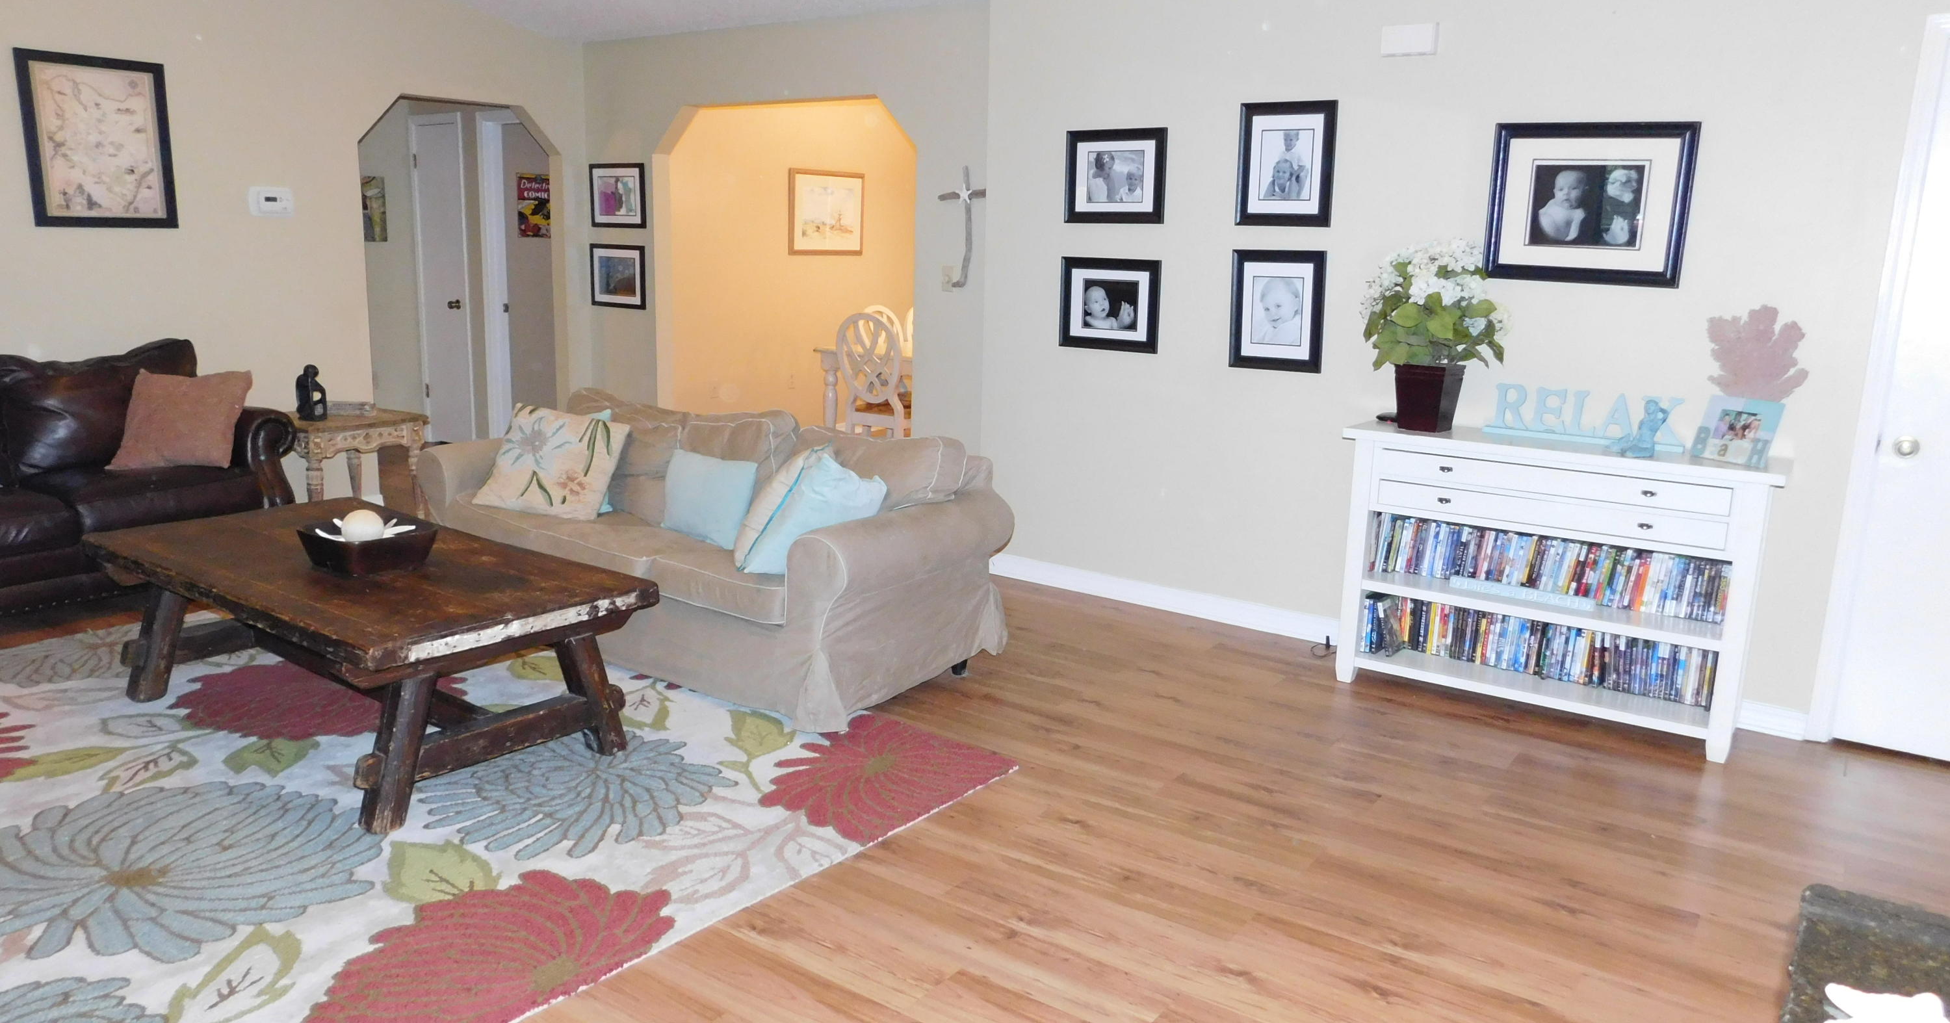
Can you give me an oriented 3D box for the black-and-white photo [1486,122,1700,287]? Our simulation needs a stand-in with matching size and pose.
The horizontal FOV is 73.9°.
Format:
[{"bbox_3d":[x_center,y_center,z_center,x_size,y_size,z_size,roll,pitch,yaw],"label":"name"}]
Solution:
[{"bbox_3d":[1.957,-0.984,4.145,0.596,0.496,0.028,10,15,36],"label":"black-and-white photo"}]

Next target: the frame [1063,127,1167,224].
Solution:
[{"bbox_3d":[0.539,-1.300,5.035,0.446,0.355,0.027,10,14,35],"label":"frame"}]

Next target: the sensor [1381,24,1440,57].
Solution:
[{"bbox_3d":[1.439,-1.570,4.311,0.185,0.100,0.045,10,14,35],"label":"sensor"}]

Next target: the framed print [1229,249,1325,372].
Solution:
[{"bbox_3d":[1.127,-0.746,4.820,0.368,0.436,0.028,10,15,36],"label":"framed print"}]

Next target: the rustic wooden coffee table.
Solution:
[{"bbox_3d":[-1.767,0.381,3.753,1.650,0.505,0.810,10,15,37],"label":"rustic wooden coffee table"}]

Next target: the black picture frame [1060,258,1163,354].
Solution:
[{"bbox_3d":[0.548,-0.835,5.242,0.464,0.364,0.028,10,15,36],"label":"black picture frame"}]

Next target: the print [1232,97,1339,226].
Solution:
[{"bbox_3d":[1.106,-1.240,4.629,0.362,0.430,0.027,10,14,35],"label":"print"}]

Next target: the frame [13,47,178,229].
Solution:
[{"bbox_3d":[-3.514,-1.482,5.223,0.028,0.664,0.532,10,14,35],"label":"frame"}]

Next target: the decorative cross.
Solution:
[{"bbox_3d":[-0.064,-1.243,5.666,0.290,0.525,0.040,10,14,35],"label":"decorative cross"}]

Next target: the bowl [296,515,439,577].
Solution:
[{"bbox_3d":[-1.739,0.104,3.719,0.250,0.100,0.260,10,15,36],"label":"bowl"}]

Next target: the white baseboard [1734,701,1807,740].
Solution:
[{"bbox_3d":[2.461,0.647,3.997,0.185,0.098,0.016,10,14,35],"label":"white baseboard"}]

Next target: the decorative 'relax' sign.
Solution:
[{"bbox_3d":[1.915,-0.298,4.064,0.590,0.165,0.050,10,14,35],"label":"decorative 'relax' sign"}]

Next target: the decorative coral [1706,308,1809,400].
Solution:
[{"bbox_3d":[2.303,-0.392,3.833,0.268,0.430,0.060,10,14,35],"label":"decorative coral"}]

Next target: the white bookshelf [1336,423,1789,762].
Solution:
[{"bbox_3d":[1.846,0.212,4.201,1.271,0.876,0.405,10,15,36],"label":"white bookshelf"}]

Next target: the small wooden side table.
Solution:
[{"bbox_3d":[-2.991,-0.155,6.111,0.595,0.576,0.590,10,15,36],"label":"small wooden side table"}]

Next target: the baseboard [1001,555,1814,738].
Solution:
[{"bbox_3d":[1.323,0.448,4.906,3.110,0.100,0.017,10,15,36],"label":"baseboard"}]

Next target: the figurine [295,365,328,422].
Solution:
[{"bbox_3d":[-3.063,-0.554,5.976,0.138,0.256,0.110,0,12,-7],"label":"figurine"}]

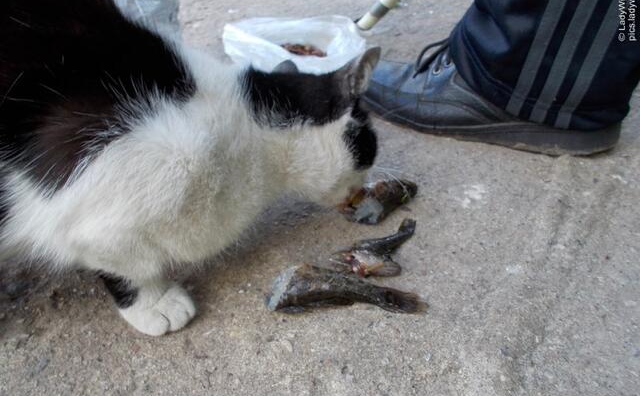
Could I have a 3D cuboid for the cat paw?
[{"bbox_3d":[-0.115,0.078,0.380,0.046,0.030,0.037,24,45,26],"label":"cat paw"}]

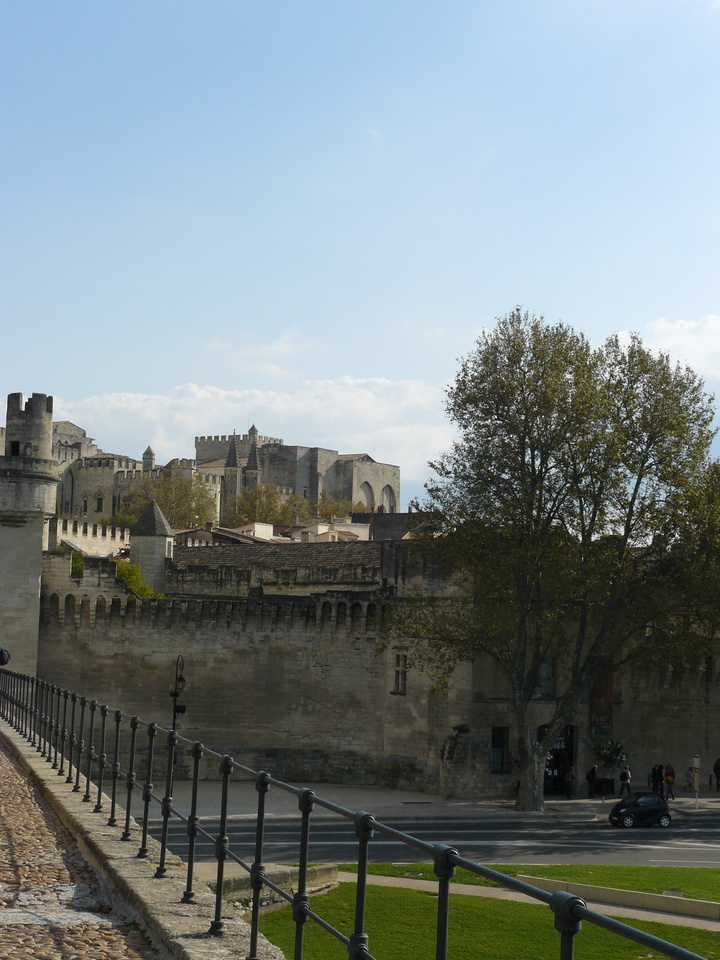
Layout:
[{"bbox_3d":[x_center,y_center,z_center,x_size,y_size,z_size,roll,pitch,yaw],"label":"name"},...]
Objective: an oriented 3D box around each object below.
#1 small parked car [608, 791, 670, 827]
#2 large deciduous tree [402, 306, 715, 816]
[{"bbox_3d":[12.949,15.238,83.370,2.650,1.550,1.550,3,-5,-14],"label":"small parked car"},{"bbox_3d":[9.799,3.806,90.350,16.139,25.260,15.000,1,-5,0],"label":"large deciduous tree"}]

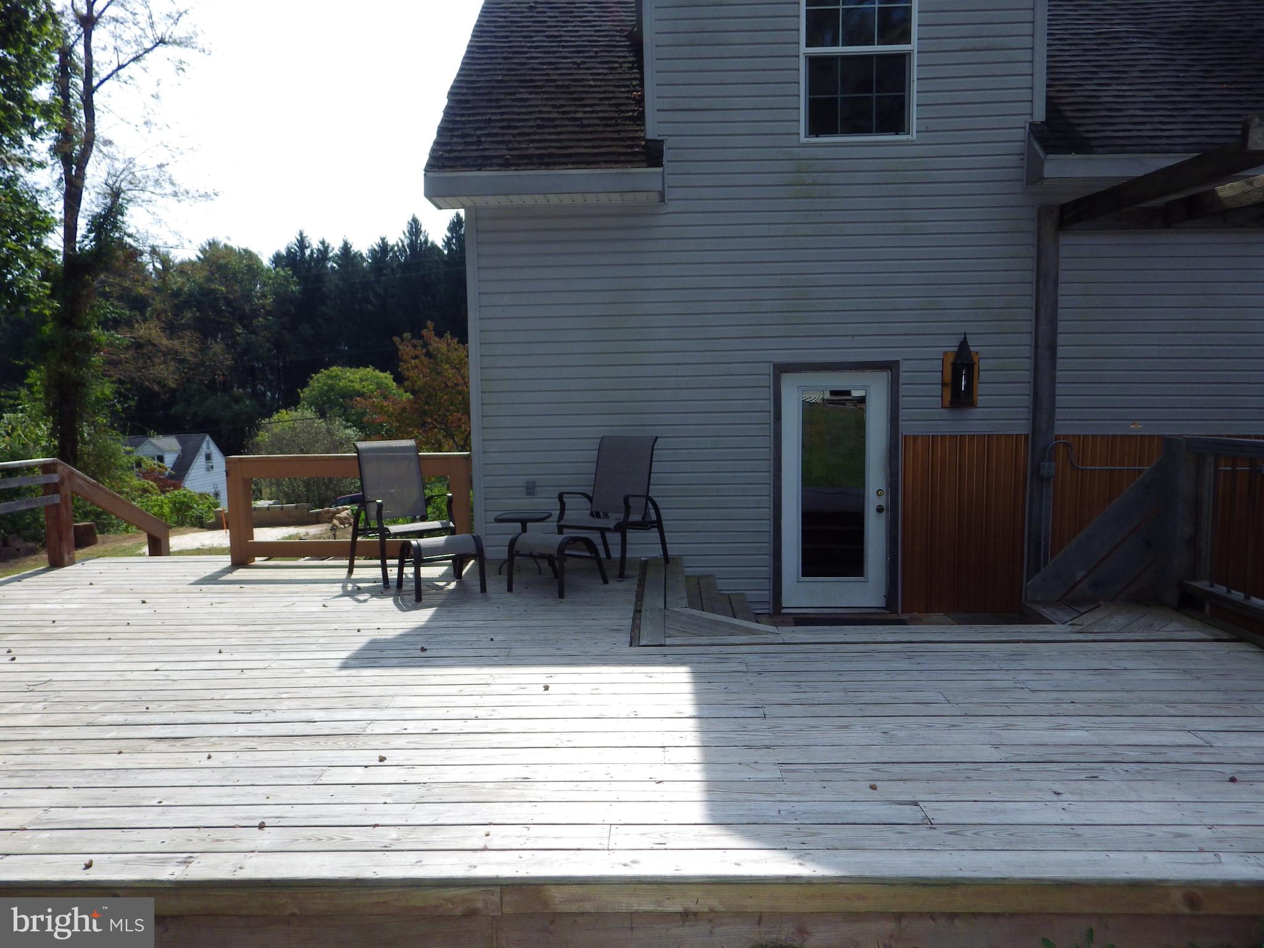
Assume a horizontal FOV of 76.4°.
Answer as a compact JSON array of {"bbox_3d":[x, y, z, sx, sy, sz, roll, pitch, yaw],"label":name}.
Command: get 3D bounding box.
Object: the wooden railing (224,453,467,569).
[{"bbox_3d":[-2.371,0.297,6.793,2.030,0.915,0.150,-1,5,1],"label":"wooden railing"}]

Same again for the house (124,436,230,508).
[{"bbox_3d":[-33.219,0.564,54.291,8.400,6.100,6.500,-1,5,-5],"label":"house"}]

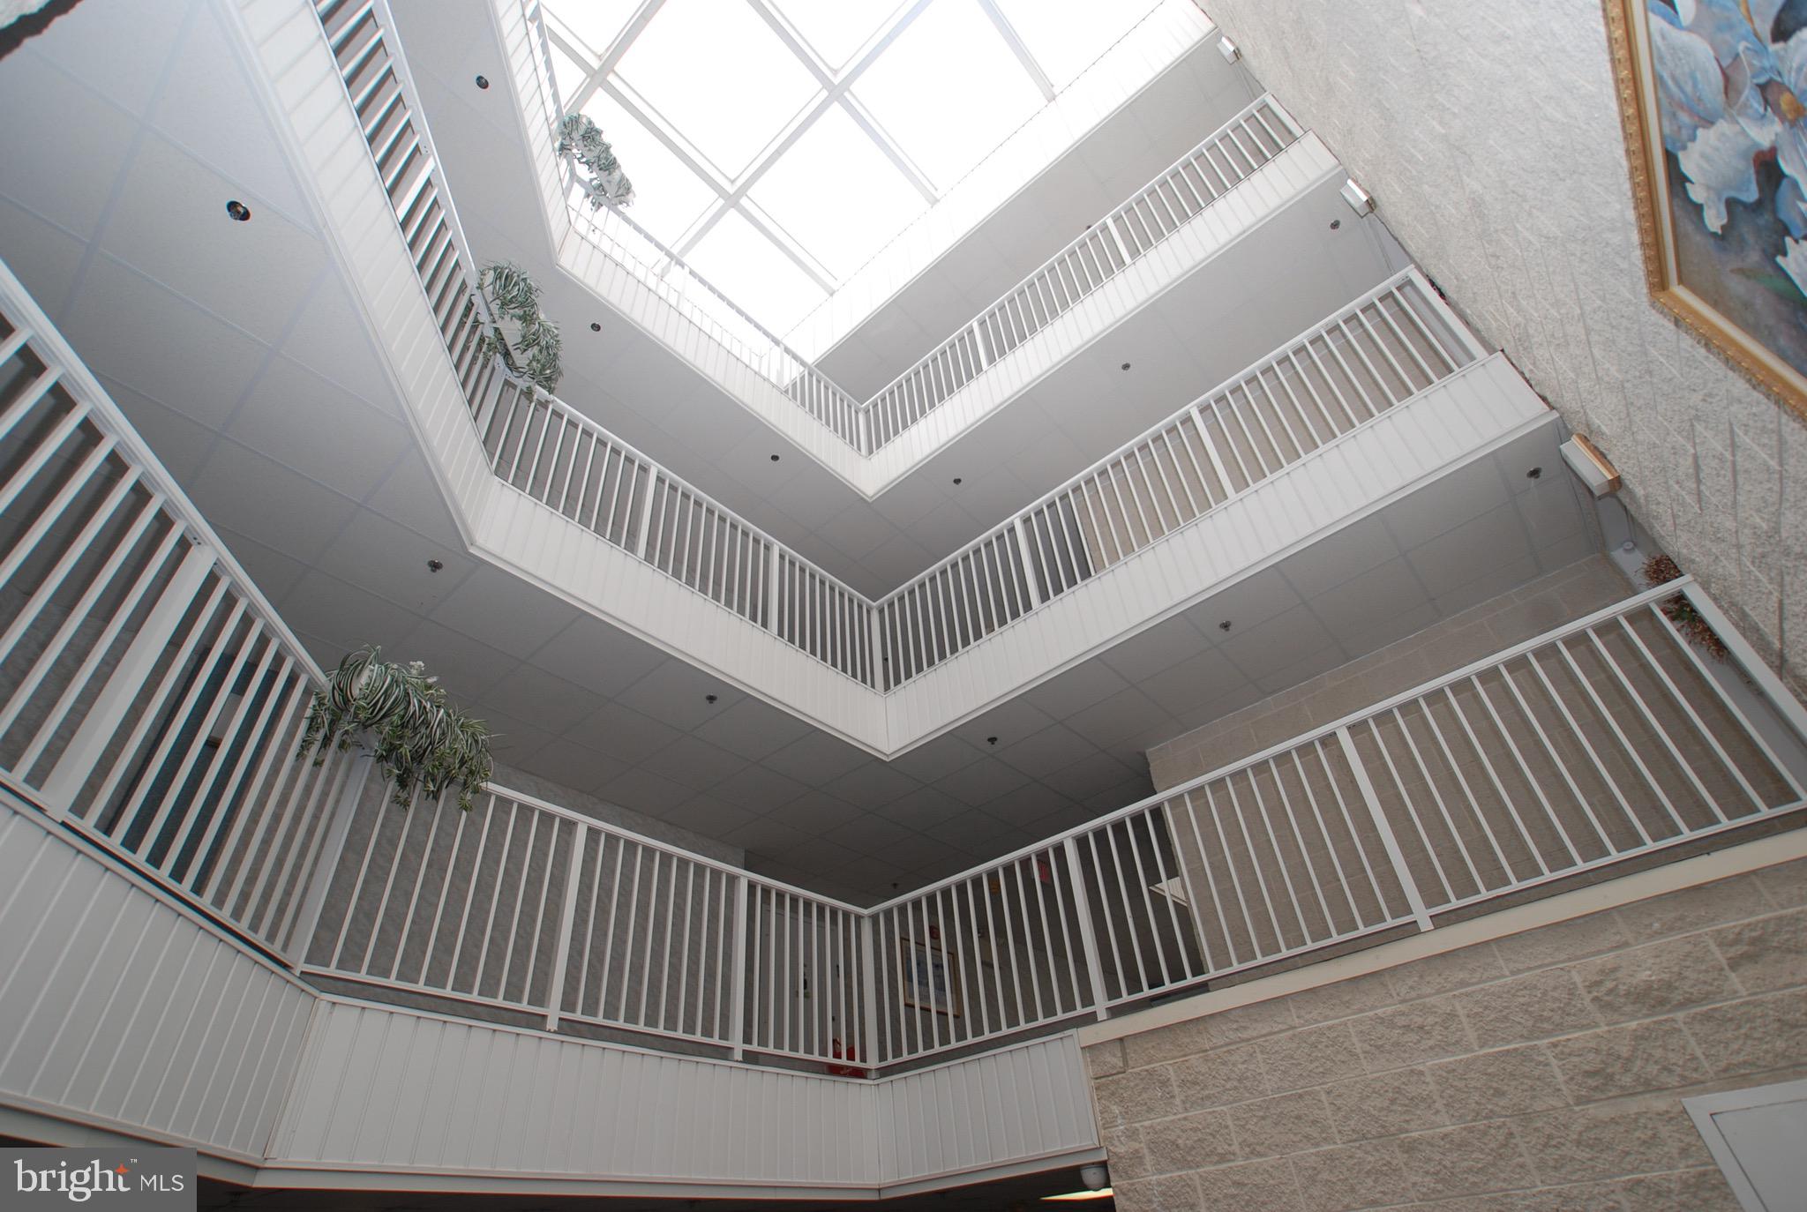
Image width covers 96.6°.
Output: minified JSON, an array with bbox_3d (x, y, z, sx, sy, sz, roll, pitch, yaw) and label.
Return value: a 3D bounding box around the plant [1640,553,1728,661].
[{"bbox_3d":[3.493,0.000,3.577,0.190,0.500,0.400,-32,-47,28],"label":"plant"}]

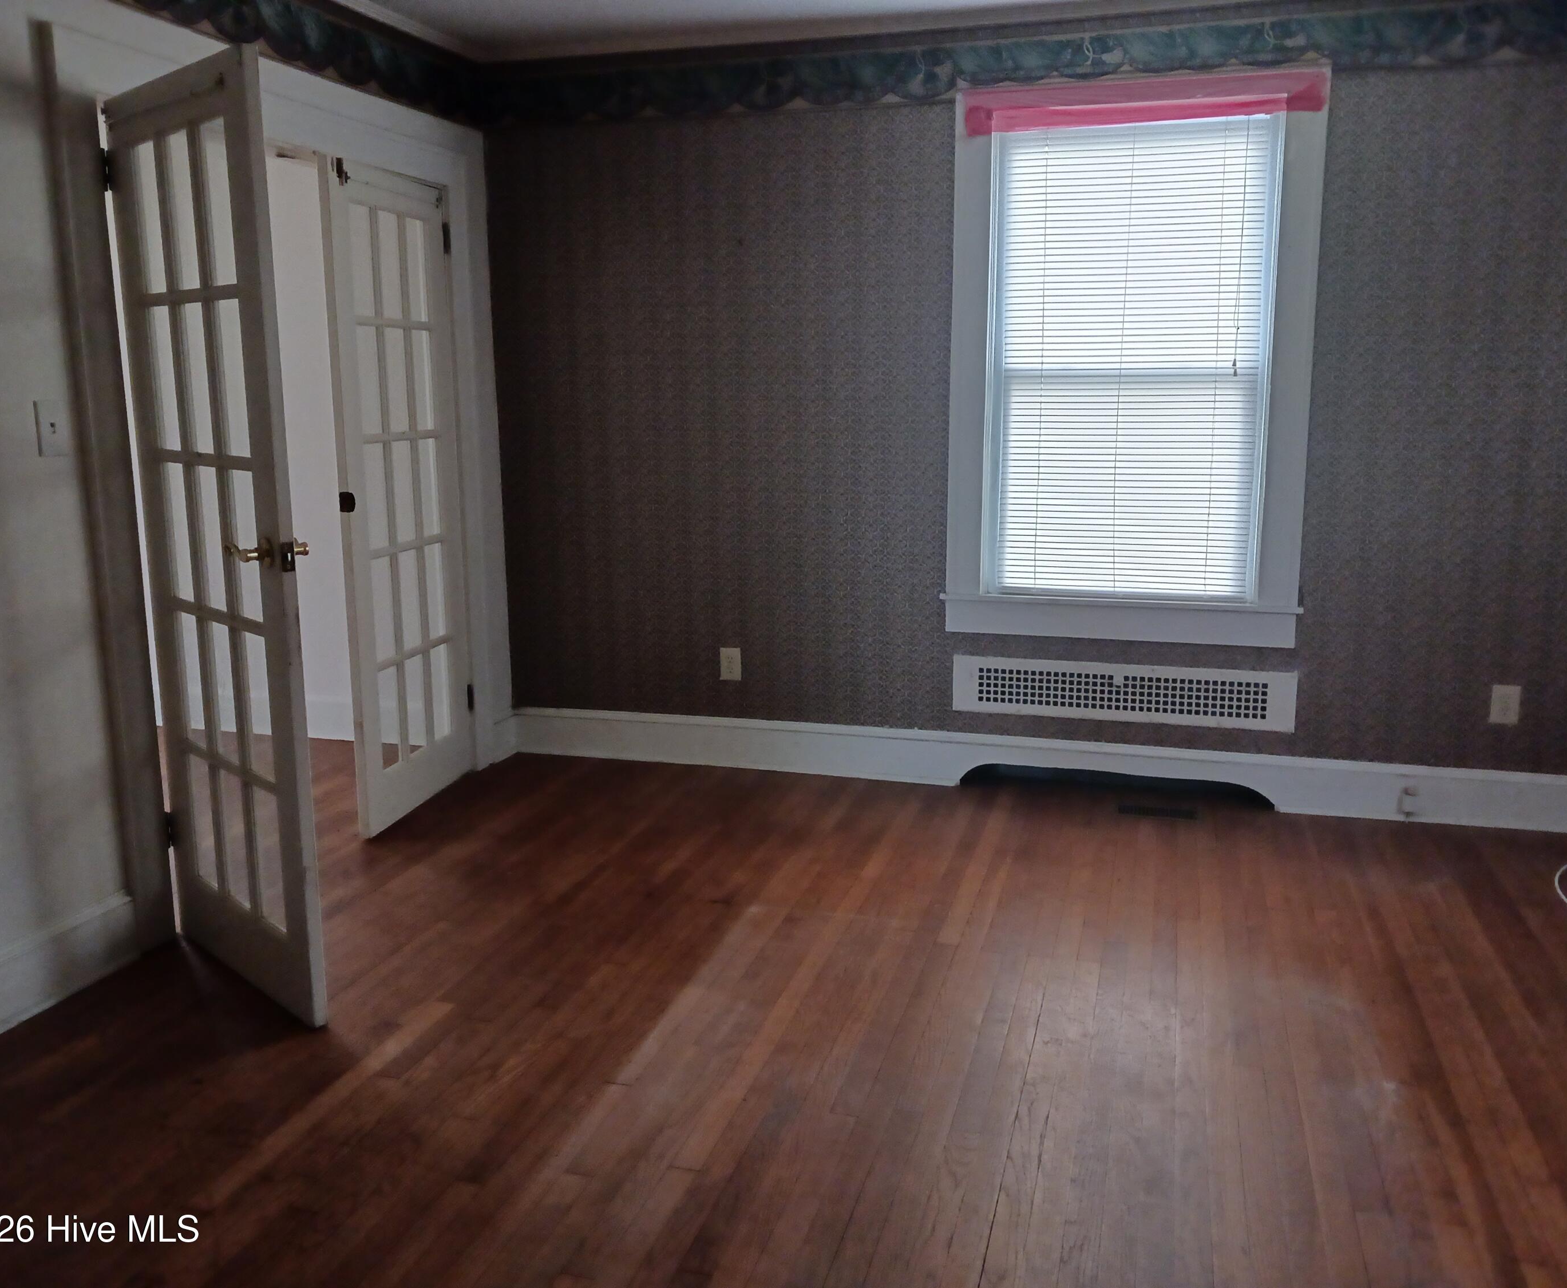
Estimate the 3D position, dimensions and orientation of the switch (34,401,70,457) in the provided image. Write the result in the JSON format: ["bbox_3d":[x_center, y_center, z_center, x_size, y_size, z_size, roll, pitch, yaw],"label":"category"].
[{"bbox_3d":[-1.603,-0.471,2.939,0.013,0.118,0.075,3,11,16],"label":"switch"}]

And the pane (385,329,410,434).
[{"bbox_3d":[-1.214,-0.823,4.185,0.015,0.315,0.127,2,11,12],"label":"pane"}]

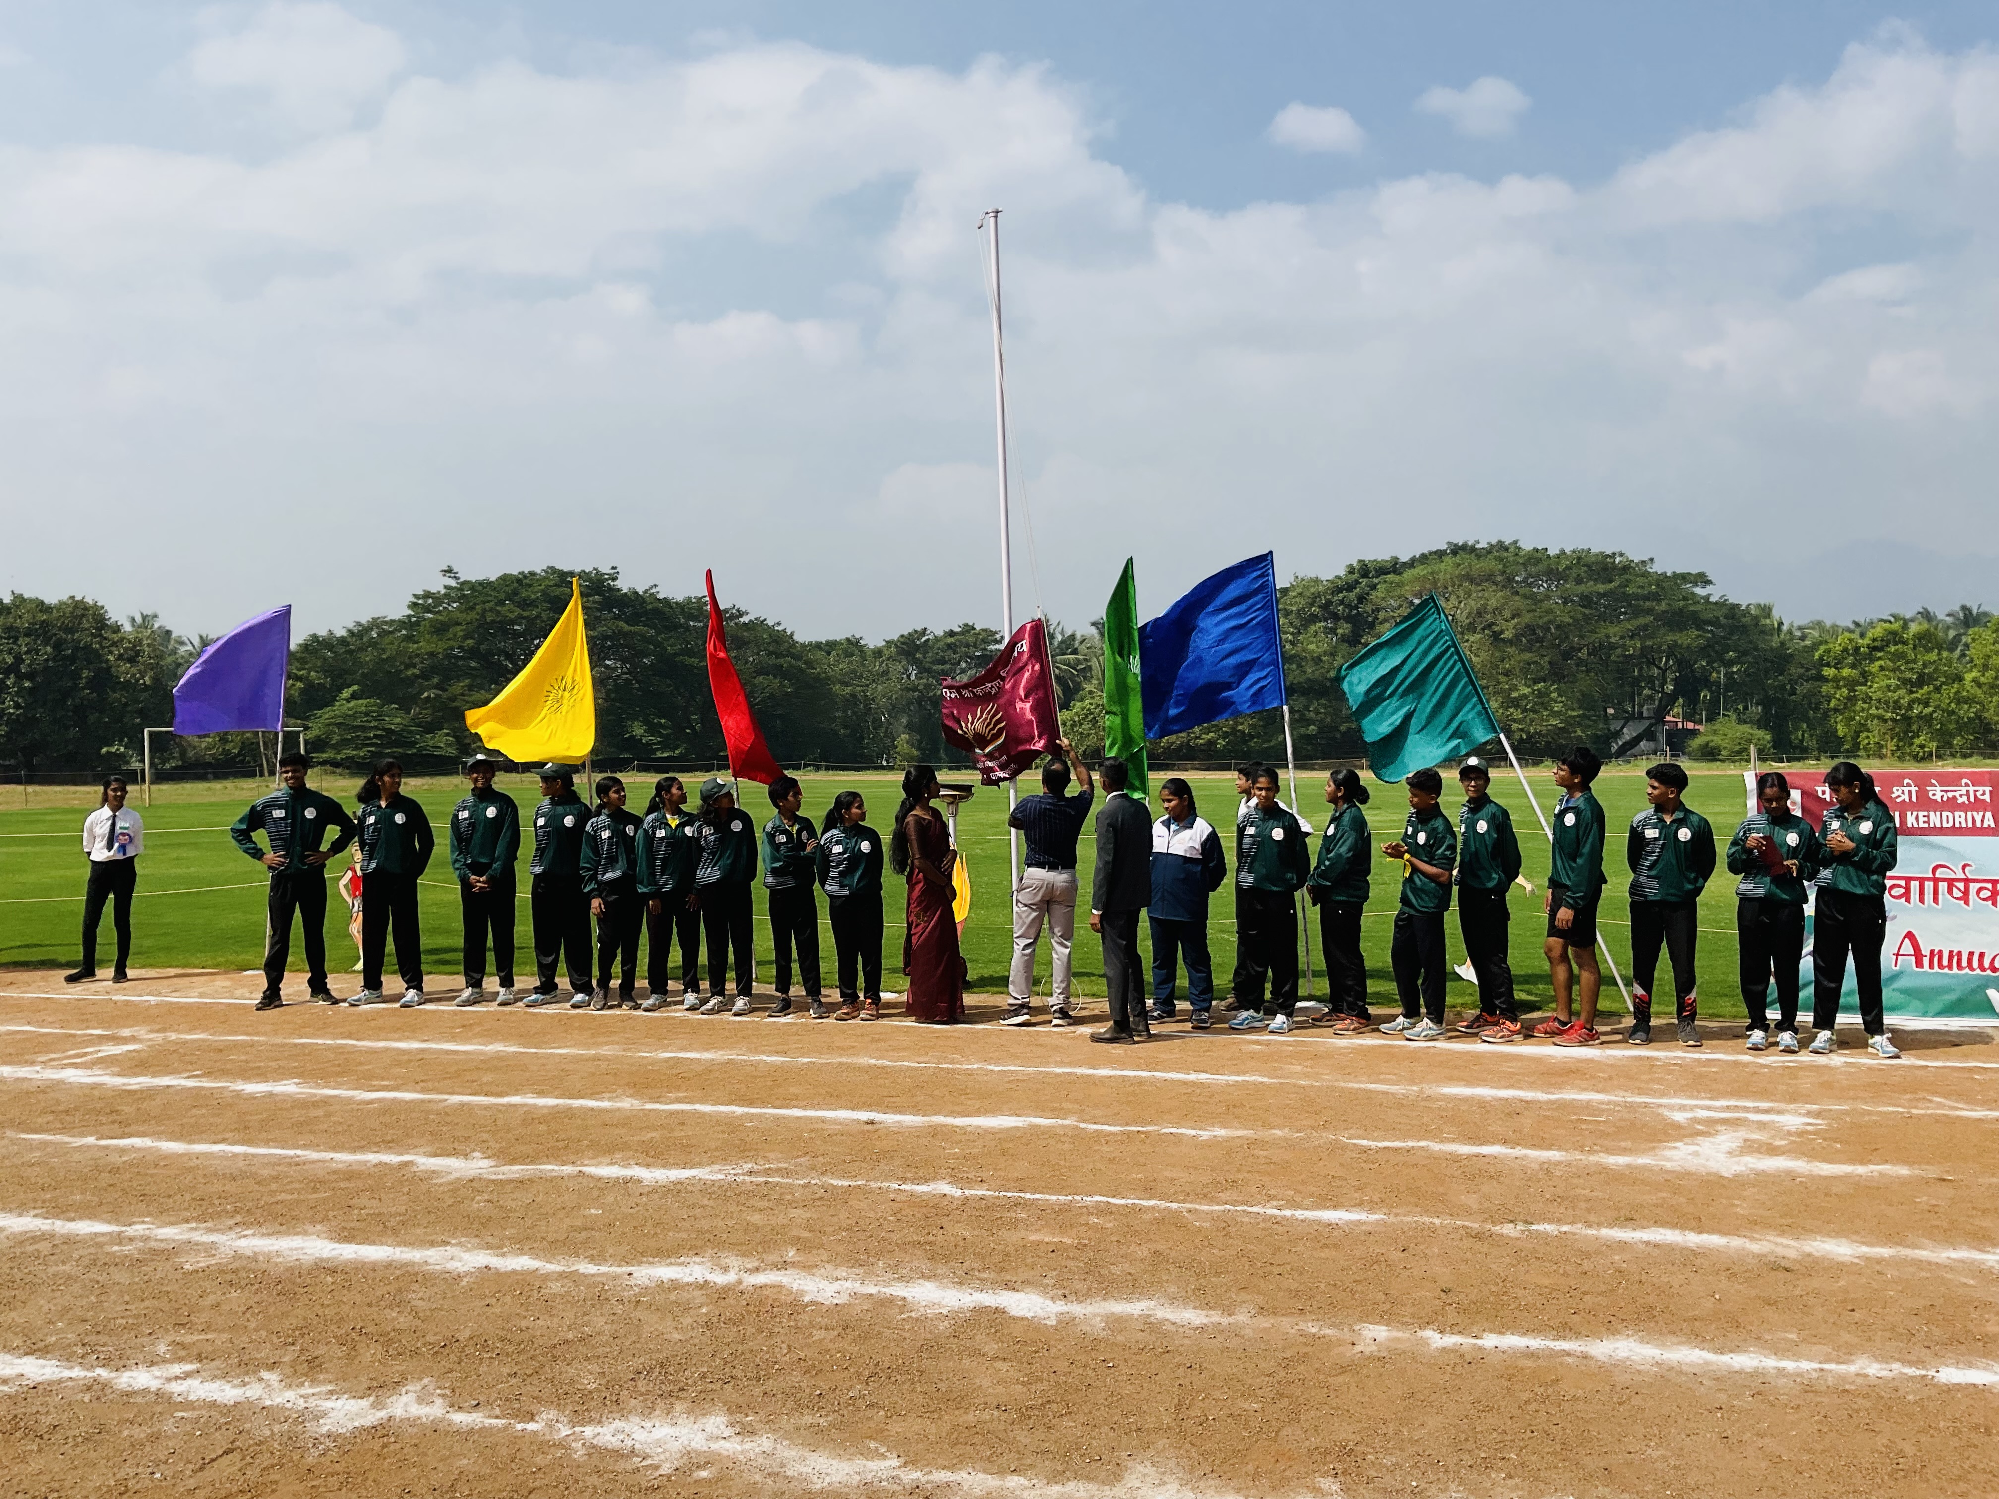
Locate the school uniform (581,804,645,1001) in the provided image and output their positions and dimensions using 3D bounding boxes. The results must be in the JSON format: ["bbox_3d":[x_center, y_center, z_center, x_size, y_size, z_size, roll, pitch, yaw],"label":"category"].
[{"bbox_3d":[-2.626,1.037,11.400,0.410,1.330,0.280,-1,0,-30],"label":"school uniform"}]

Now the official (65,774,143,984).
[{"bbox_3d":[-6.885,0.988,12.885,0.520,1.579,0.340,-1,0,-12],"label":"official"}]

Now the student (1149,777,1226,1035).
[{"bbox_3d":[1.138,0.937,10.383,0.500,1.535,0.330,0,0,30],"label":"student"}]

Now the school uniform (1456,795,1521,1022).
[{"bbox_3d":[2.899,0.940,9.930,0.280,1.330,0.420,-1,0,-34],"label":"school uniform"}]

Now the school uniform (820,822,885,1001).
[{"bbox_3d":[-0.952,1.042,10.800,0.410,1.148,0.280,0,0,-9],"label":"school uniform"}]

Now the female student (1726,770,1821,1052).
[{"bbox_3d":[4.344,0.907,9.400,0.510,1.580,0.360,-1,0,29],"label":"female student"}]

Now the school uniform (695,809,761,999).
[{"bbox_3d":[-1.793,1.020,11.050,0.410,1.247,0.270,0,0,-1],"label":"school uniform"}]

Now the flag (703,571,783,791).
[{"bbox_3d":[-1.906,-0.536,12.500,0.580,1.597,0.400,0,0,-6],"label":"flag"}]

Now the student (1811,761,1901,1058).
[{"bbox_3d":[4.726,0.883,9.240,0.480,1.620,0.350,0,0,43],"label":"student"}]

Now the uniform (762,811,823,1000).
[{"bbox_3d":[-1.364,1.026,11.000,0.380,1.241,0.270,0,0,-25],"label":"uniform"}]

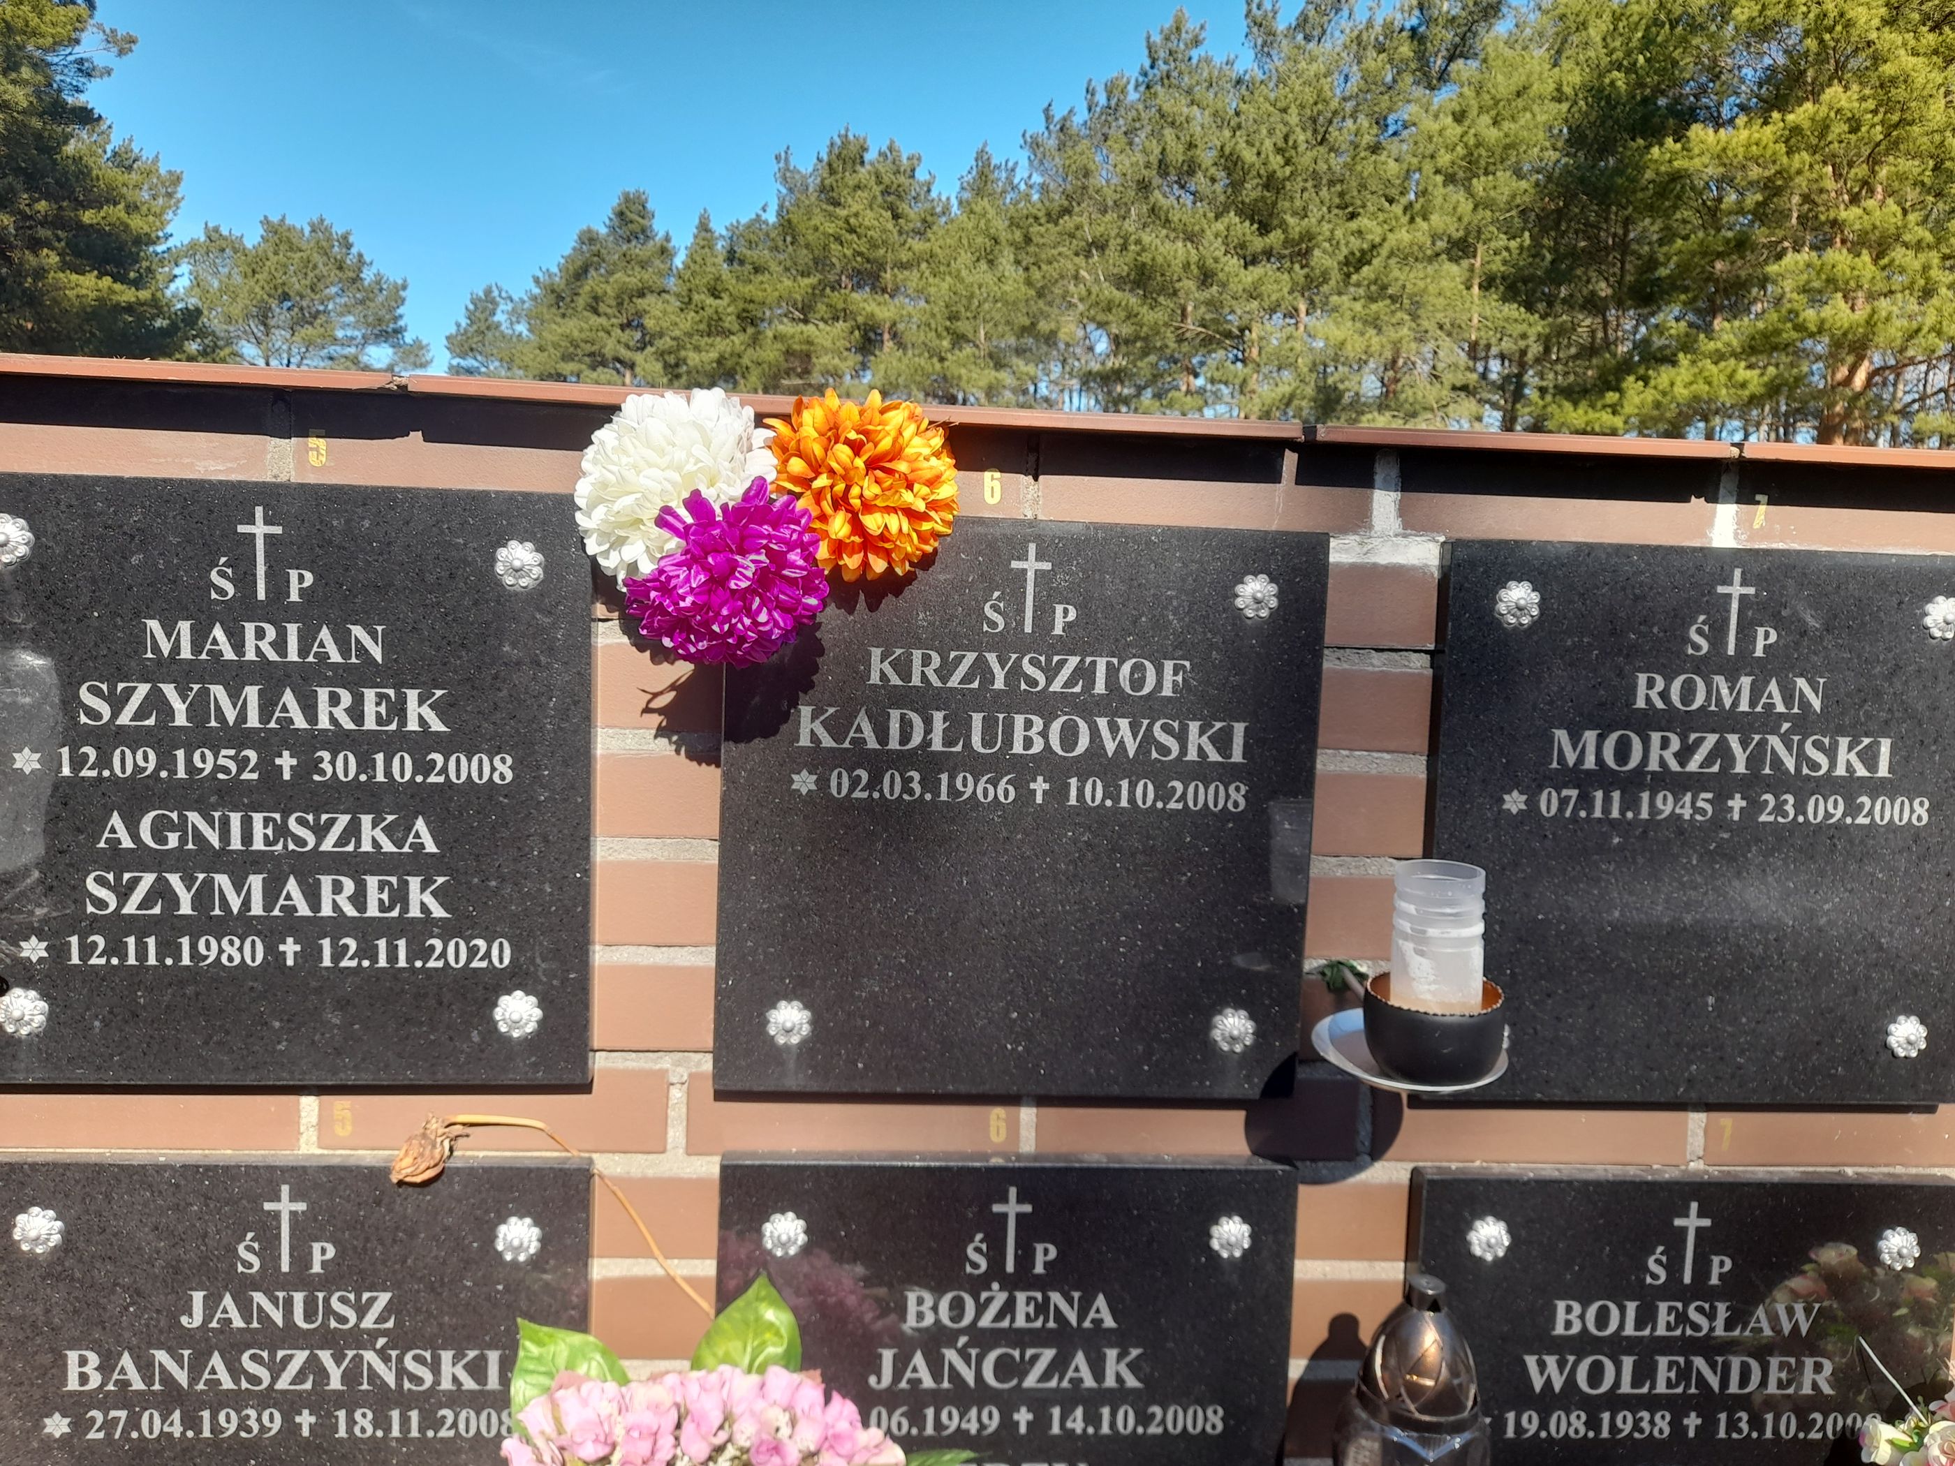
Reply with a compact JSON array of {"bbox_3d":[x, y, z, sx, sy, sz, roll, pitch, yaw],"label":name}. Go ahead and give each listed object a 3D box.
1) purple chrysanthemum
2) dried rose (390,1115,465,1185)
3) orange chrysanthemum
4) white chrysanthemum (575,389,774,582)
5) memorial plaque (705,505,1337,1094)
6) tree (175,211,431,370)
[{"bbox_3d":[-0.162,-0.104,0.913,0.131,0.120,0.100,2,5,-4],"label":"purple chrysanthemum"},{"bbox_3d":[-0.384,0.292,0.987,0.050,0.048,0.036,2,5,-4],"label":"dried rose"},{"bbox_3d":[-0.077,-0.165,0.942,0.127,0.126,0.100,2,5,-4],"label":"orange chrysanthemum"},{"bbox_3d":[-0.201,-0.164,0.936,0.130,0.127,0.100,2,5,-4],"label":"white chrysanthemum"},{"bbox_3d":[0.030,0.056,1.011,0.423,0.410,0.022,2,5,-4],"label":"memorial plaque"},{"bbox_3d":[-18.312,-8.273,38.500,6.877,11.418,6.405,0,6,-25],"label":"tree"}]

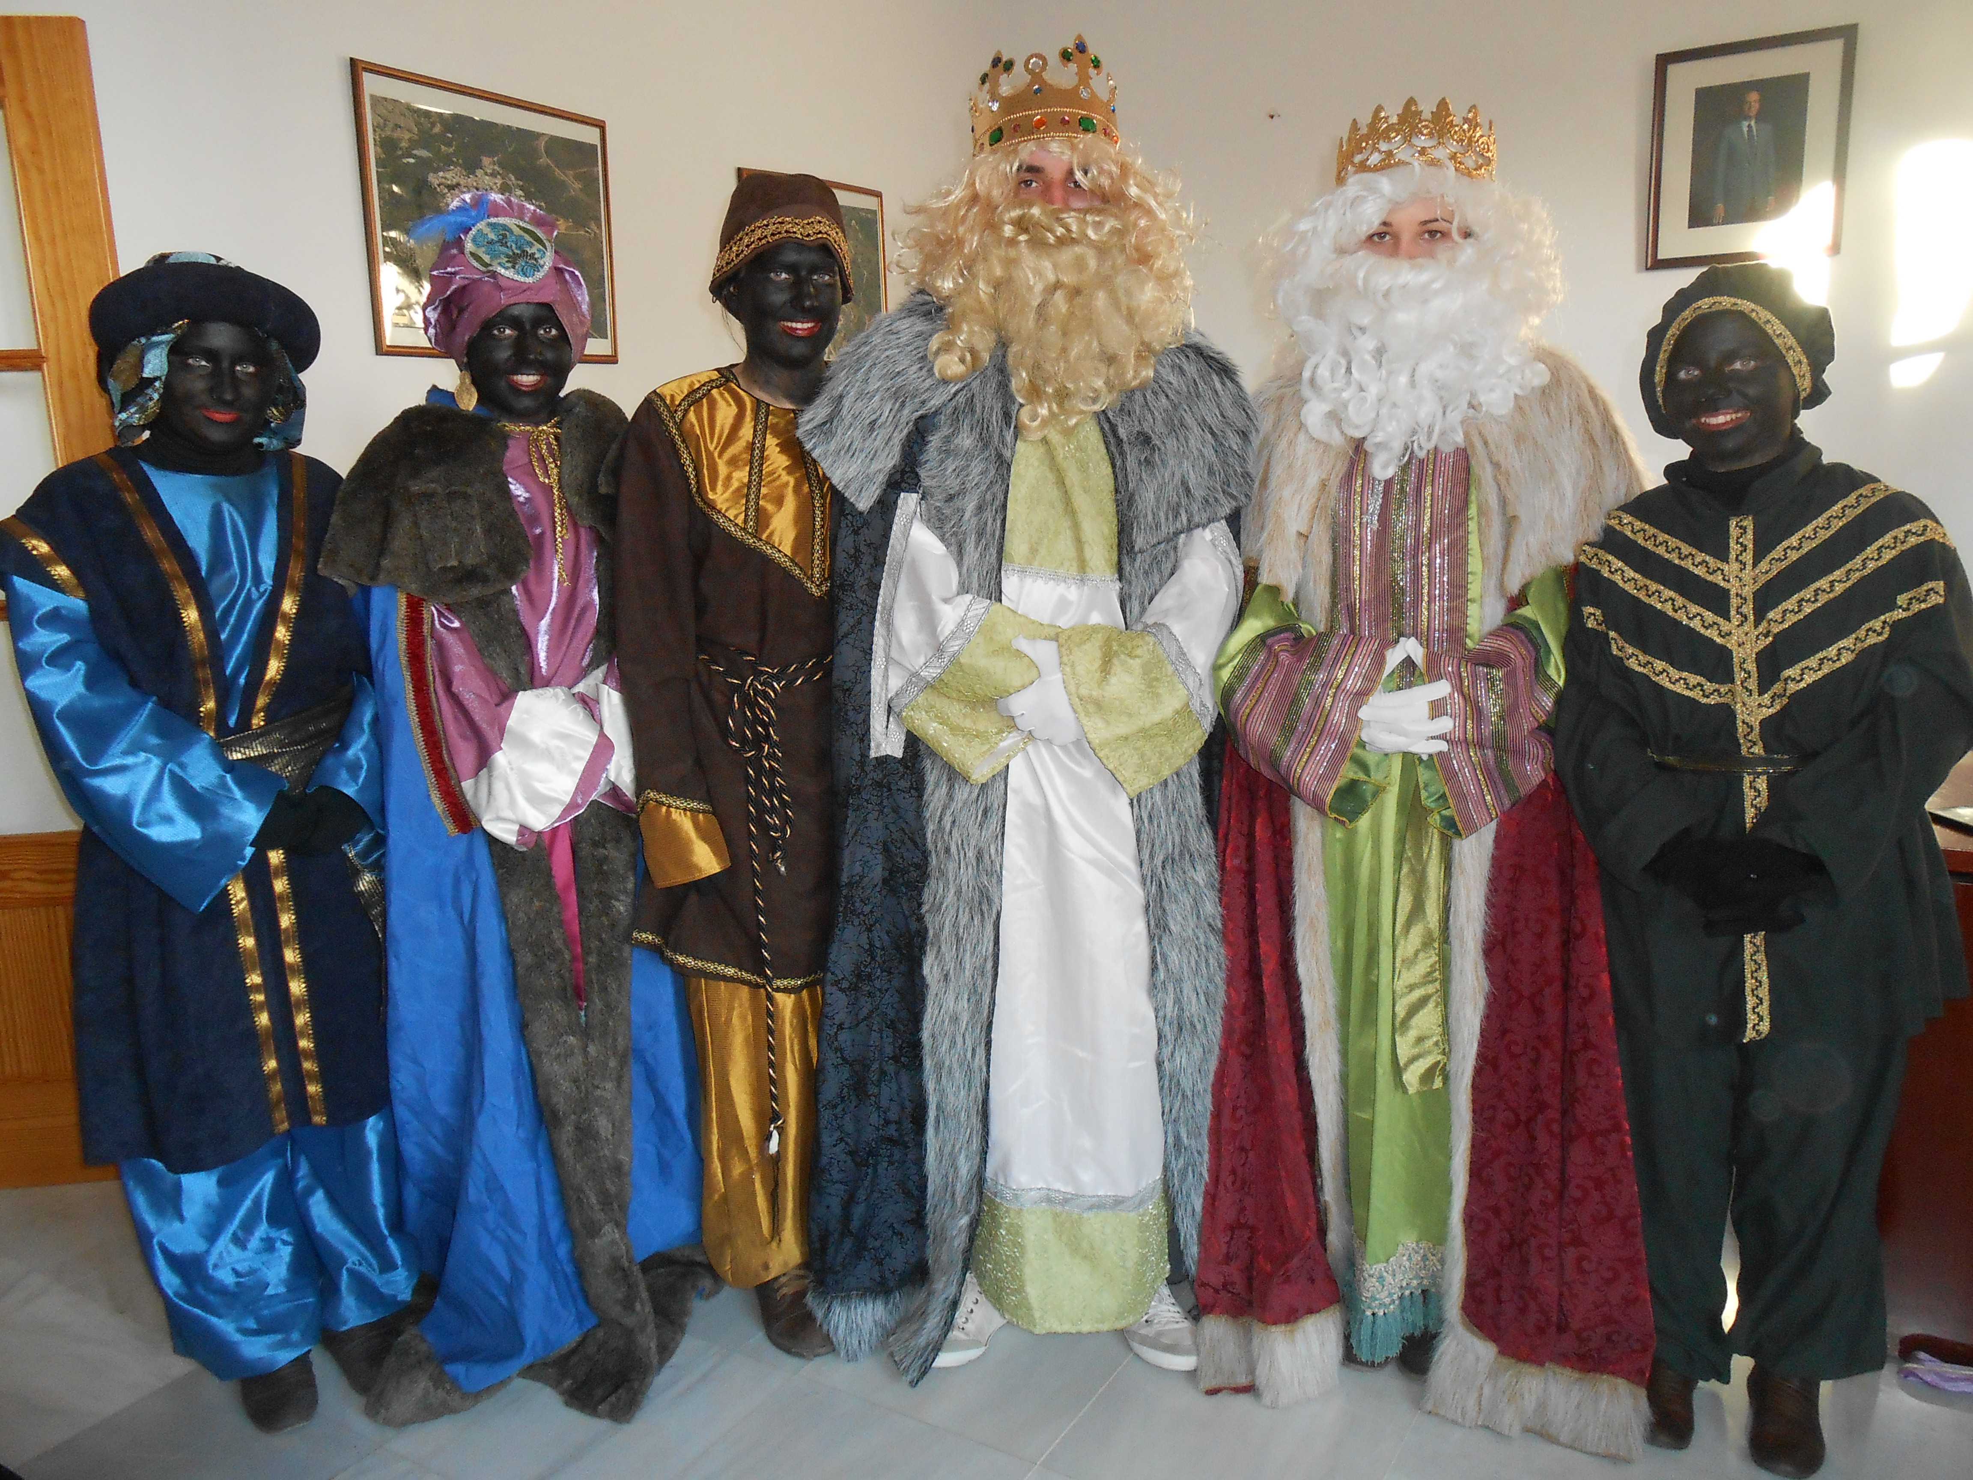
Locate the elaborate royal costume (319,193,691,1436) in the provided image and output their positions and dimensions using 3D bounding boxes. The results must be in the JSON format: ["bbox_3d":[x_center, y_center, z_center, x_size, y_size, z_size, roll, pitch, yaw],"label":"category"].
[{"bbox_3d":[-0.708,0.104,2.166,0.530,1.720,0.460,-7,13,-26],"label":"elaborate royal costume"}]

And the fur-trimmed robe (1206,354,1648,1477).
[{"bbox_3d":[0.643,0.191,2.149,0.610,1.510,0.470,3,13,20],"label":"fur-trimmed robe"}]

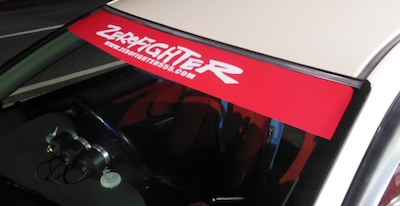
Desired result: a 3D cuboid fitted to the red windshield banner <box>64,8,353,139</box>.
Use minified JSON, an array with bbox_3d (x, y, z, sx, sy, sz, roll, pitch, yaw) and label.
[{"bbox_3d":[-0.111,-0.153,1.259,0.202,0.053,1.204,-42,40,-20],"label":"red windshield banner"}]

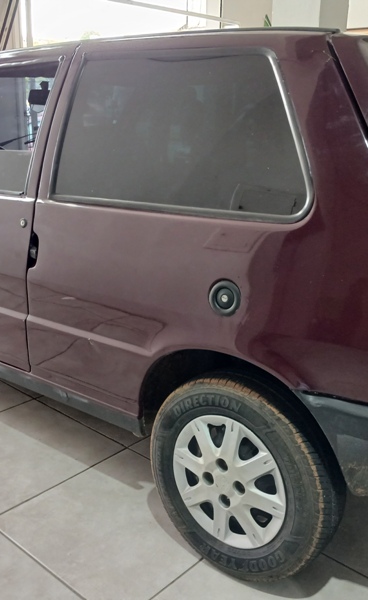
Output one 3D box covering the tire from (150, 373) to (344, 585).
[{"bbox_3d":[0.162,0.476,1.697,0.564,0.564,0.169,14,21,35],"label":"tire"}]

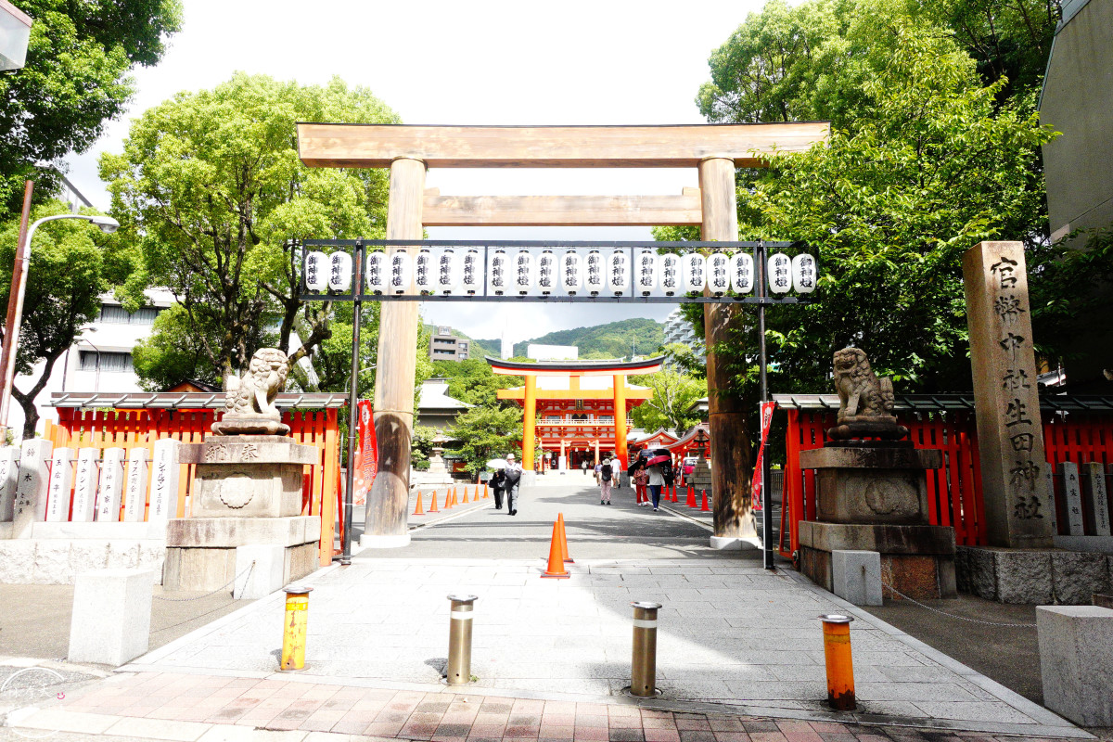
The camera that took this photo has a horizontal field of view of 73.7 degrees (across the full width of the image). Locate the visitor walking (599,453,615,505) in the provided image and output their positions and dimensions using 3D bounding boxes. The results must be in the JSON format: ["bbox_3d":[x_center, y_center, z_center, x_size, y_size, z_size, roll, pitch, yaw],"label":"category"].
[{"bbox_3d":[1.714,3.744,25.243,0.500,1.545,0.350,0,-8,0],"label":"visitor walking"}]

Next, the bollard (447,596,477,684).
[{"bbox_3d":[-0.674,1.881,5.195,0.216,0.568,0.216,0,-8,2],"label":"bollard"}]

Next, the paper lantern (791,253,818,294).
[{"bbox_3d":[3.947,-1.551,11.777,0.384,0.690,0.384,0,-8,0],"label":"paper lantern"}]

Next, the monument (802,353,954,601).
[{"bbox_3d":[4.045,1.234,9.641,1.477,3.102,1.303,0,-8,0],"label":"monument"}]

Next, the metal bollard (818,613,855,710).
[{"bbox_3d":[1.807,1.853,4.711,0.217,0.546,0.217,0,-8,2],"label":"metal bollard"}]

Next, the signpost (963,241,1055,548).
[{"bbox_3d":[5.881,0.283,9.675,0.530,3.889,0.510,0,-8,2],"label":"signpost"}]

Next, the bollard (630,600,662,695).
[{"bbox_3d":[0.617,1.946,5.206,0.220,0.599,0.220,0,-8,0],"label":"bollard"}]

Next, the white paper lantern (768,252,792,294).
[{"bbox_3d":[3.554,-1.551,11.777,0.376,0.690,0.376,0,-8,0],"label":"white paper lantern"}]

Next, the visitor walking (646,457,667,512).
[{"bbox_3d":[3.112,3.530,23.114,0.600,1.640,0.500,0,-8,2],"label":"visitor walking"}]

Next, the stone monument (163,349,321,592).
[{"bbox_3d":[-3.962,1.208,9.652,1.510,3.039,1.070,0,-8,2],"label":"stone monument"}]

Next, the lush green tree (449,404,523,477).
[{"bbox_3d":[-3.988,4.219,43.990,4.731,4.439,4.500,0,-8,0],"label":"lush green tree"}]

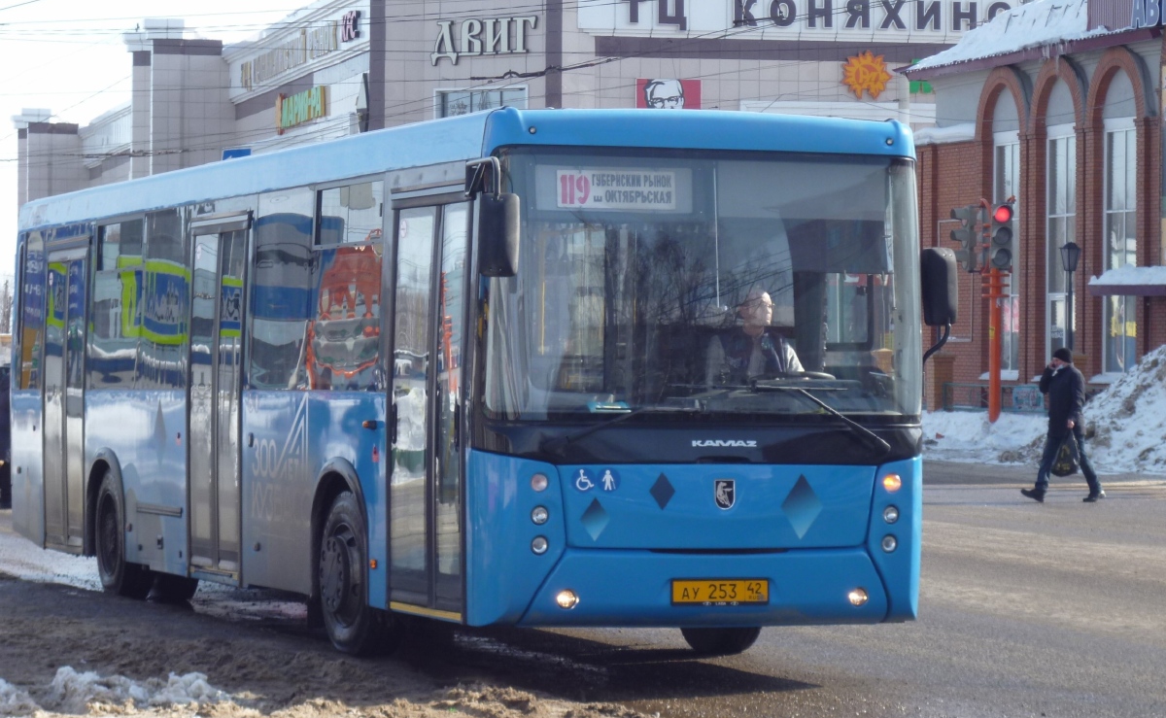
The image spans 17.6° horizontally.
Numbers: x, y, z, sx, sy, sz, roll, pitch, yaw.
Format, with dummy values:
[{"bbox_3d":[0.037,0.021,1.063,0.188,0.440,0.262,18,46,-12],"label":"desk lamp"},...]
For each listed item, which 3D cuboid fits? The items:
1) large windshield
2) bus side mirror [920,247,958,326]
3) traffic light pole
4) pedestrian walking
[{"bbox_3d":[0.681,-0.381,19.396,2.400,1.380,0.400,1,0,-21],"label":"large windshield"},{"bbox_3d":[1.906,-0.380,20.115,0.220,0.420,0.120,0,0,-36],"label":"bus side mirror"},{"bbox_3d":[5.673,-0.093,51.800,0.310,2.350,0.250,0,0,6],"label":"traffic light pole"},{"bbox_3d":[5.386,0.746,42.400,0.840,1.740,0.540,0,0,-16],"label":"pedestrian walking"}]

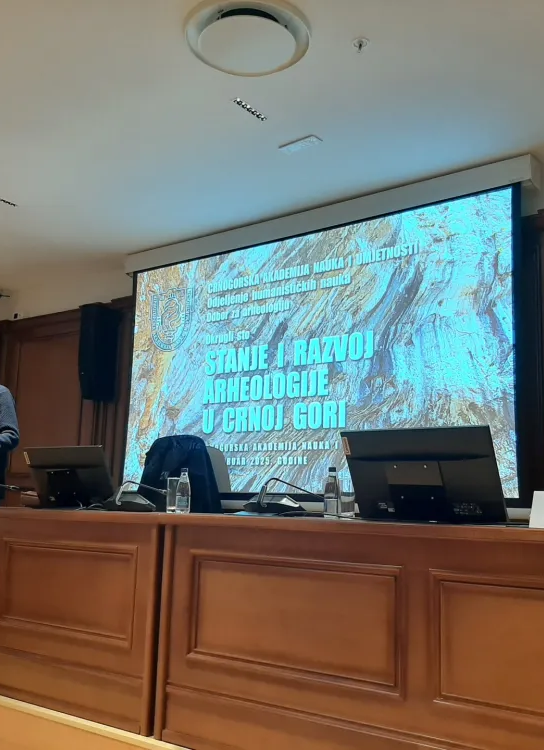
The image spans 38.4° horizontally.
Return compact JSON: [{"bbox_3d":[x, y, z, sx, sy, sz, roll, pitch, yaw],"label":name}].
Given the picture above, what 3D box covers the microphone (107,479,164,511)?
[{"bbox_3d":[-0.556,0.505,3.253,0.160,0.127,0.340,-6,-11,37],"label":"microphone"}]

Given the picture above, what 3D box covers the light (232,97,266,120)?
[{"bbox_3d":[-0.104,-1.217,3.597,0.040,0.040,0.225,-6,-11,37],"label":"light"}]

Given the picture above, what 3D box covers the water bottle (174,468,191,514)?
[{"bbox_3d":[-0.340,0.447,3.006,0.057,0.175,0.057,1,-9,0],"label":"water bottle"}]

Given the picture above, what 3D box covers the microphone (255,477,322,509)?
[{"bbox_3d":[0.053,0.486,3.082,0.160,0.135,0.360,-7,-12,43],"label":"microphone"}]

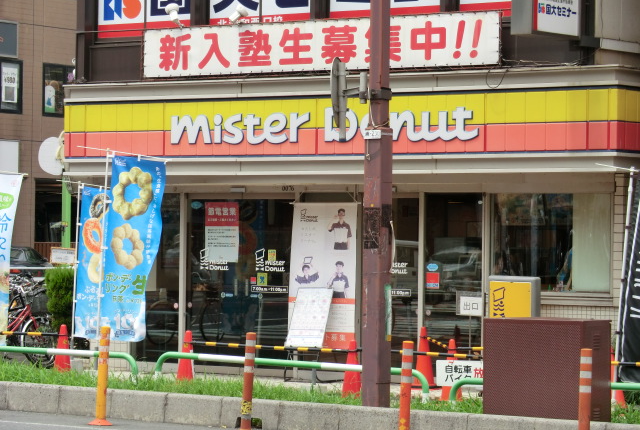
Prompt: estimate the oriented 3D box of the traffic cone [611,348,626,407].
[{"bbox_3d":[2.692,1.545,20.897,0.360,0.700,0.360,0,-1,36],"label":"traffic cone"}]

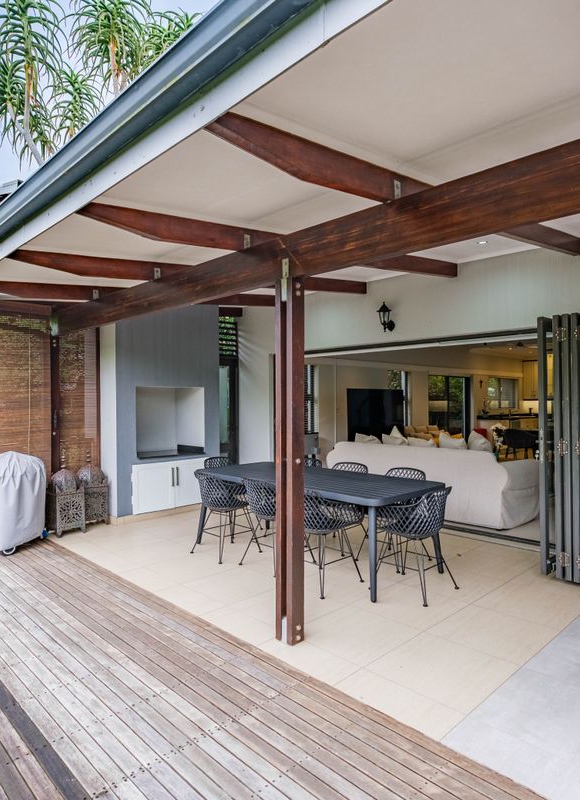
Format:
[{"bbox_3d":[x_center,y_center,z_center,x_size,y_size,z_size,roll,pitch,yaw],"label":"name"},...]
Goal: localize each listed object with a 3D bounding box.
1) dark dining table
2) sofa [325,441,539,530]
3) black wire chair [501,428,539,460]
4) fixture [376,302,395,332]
[{"bbox_3d":[0.175,1.073,4.582,1.000,0.740,2.200,0,0,-44],"label":"dark dining table"},{"bbox_3d":[1.786,1.009,6.808,0.980,0.840,2.650,0,0,-44],"label":"sofa"},{"bbox_3d":[4.819,1.045,10.500,0.600,0.820,0.620,0,0,-44],"label":"black wire chair"},{"bbox_3d":[1.103,-0.950,5.738,0.230,0.345,0.180,0,0,-44],"label":"fixture"}]

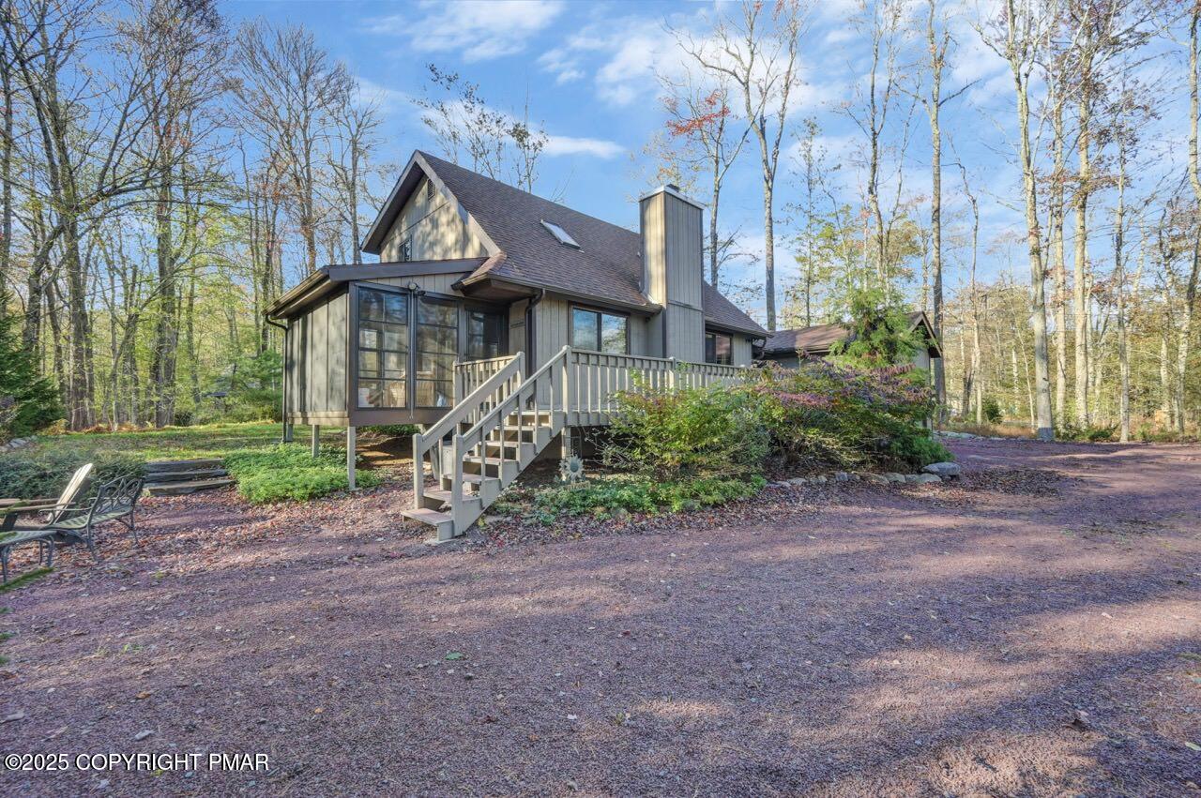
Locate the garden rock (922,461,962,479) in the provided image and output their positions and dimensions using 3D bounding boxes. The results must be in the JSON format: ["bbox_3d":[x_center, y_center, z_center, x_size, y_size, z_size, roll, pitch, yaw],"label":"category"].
[{"bbox_3d":[6.830,1.410,9.350,0.640,0.260,0.480,-1,-1,36],"label":"garden rock"}]

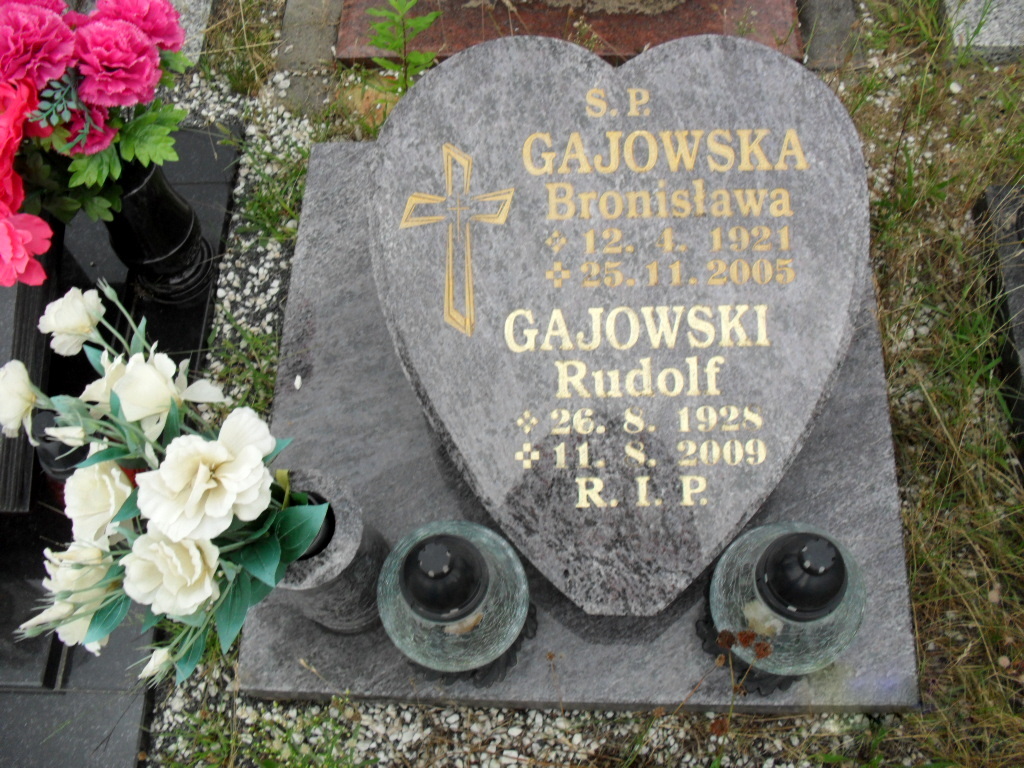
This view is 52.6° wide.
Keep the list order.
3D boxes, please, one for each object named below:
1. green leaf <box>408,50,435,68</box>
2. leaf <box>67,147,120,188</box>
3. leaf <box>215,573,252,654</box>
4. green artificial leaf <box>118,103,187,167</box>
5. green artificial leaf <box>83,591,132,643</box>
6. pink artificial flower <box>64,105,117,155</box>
[{"bbox_3d":[-0.122,-0.437,1.395,0.045,0.009,0.022,-24,68,-13],"label":"green leaf"},{"bbox_3d":[-0.429,-0.223,1.065,0.053,0.016,0.043,6,89,-14],"label":"leaf"},{"bbox_3d":[-0.234,0.192,0.868,0.030,0.011,0.075,12,101,-3],"label":"leaf"},{"bbox_3d":[-0.371,-0.257,1.070,0.063,0.022,0.058,27,72,-14],"label":"green artificial leaf"},{"bbox_3d":[-0.334,0.194,0.855,0.025,0.010,0.062,45,99,1],"label":"green artificial leaf"},{"bbox_3d":[-0.429,-0.261,1.055,0.060,0.060,0.042,-20,25,-7],"label":"pink artificial flower"}]

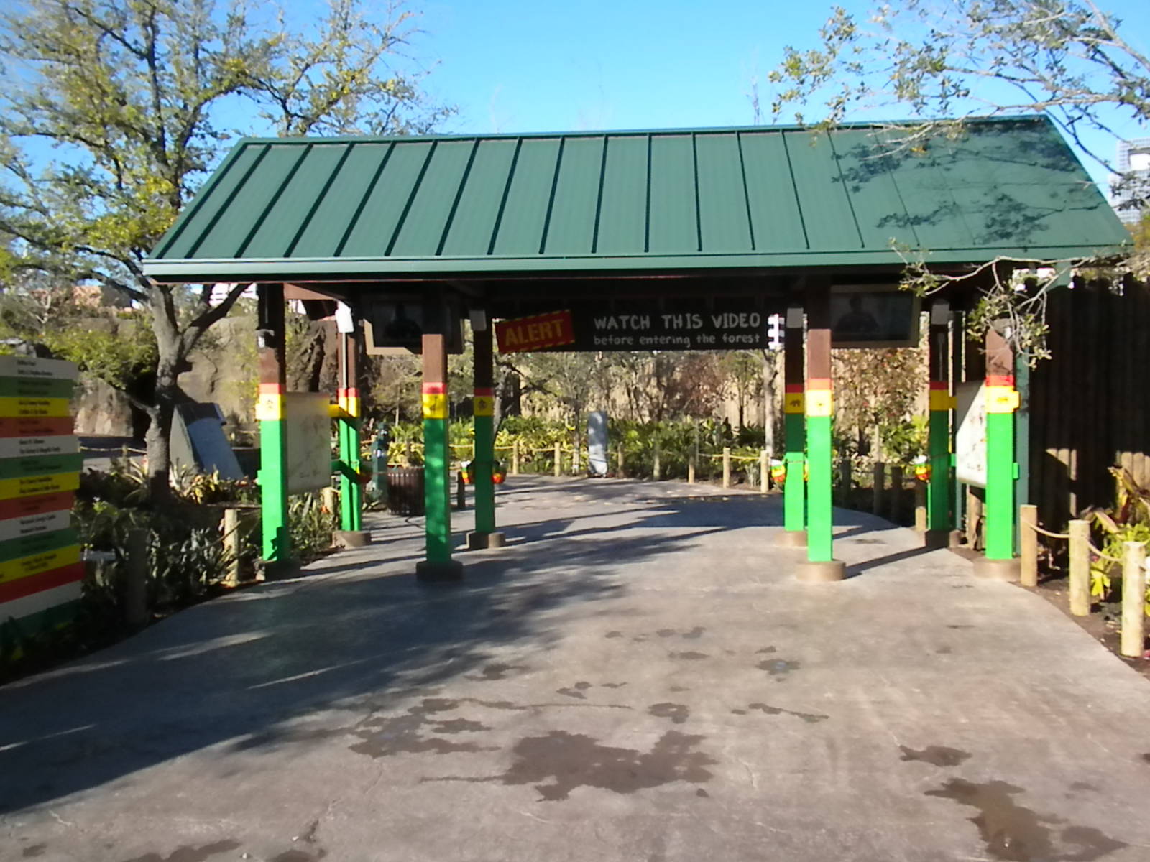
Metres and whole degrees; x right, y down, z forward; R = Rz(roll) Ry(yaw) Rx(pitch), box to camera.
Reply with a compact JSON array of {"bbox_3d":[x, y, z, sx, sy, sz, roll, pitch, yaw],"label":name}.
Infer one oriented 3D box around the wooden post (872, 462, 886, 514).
[{"bbox_3d":[4.307,0.814,17.444,0.145,0.744,0.145,-1,1,5],"label":"wooden post"}]

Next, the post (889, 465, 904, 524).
[{"bbox_3d":[4.268,0.835,16.319,0.143,0.750,0.143,-1,1,5],"label":"post"}]

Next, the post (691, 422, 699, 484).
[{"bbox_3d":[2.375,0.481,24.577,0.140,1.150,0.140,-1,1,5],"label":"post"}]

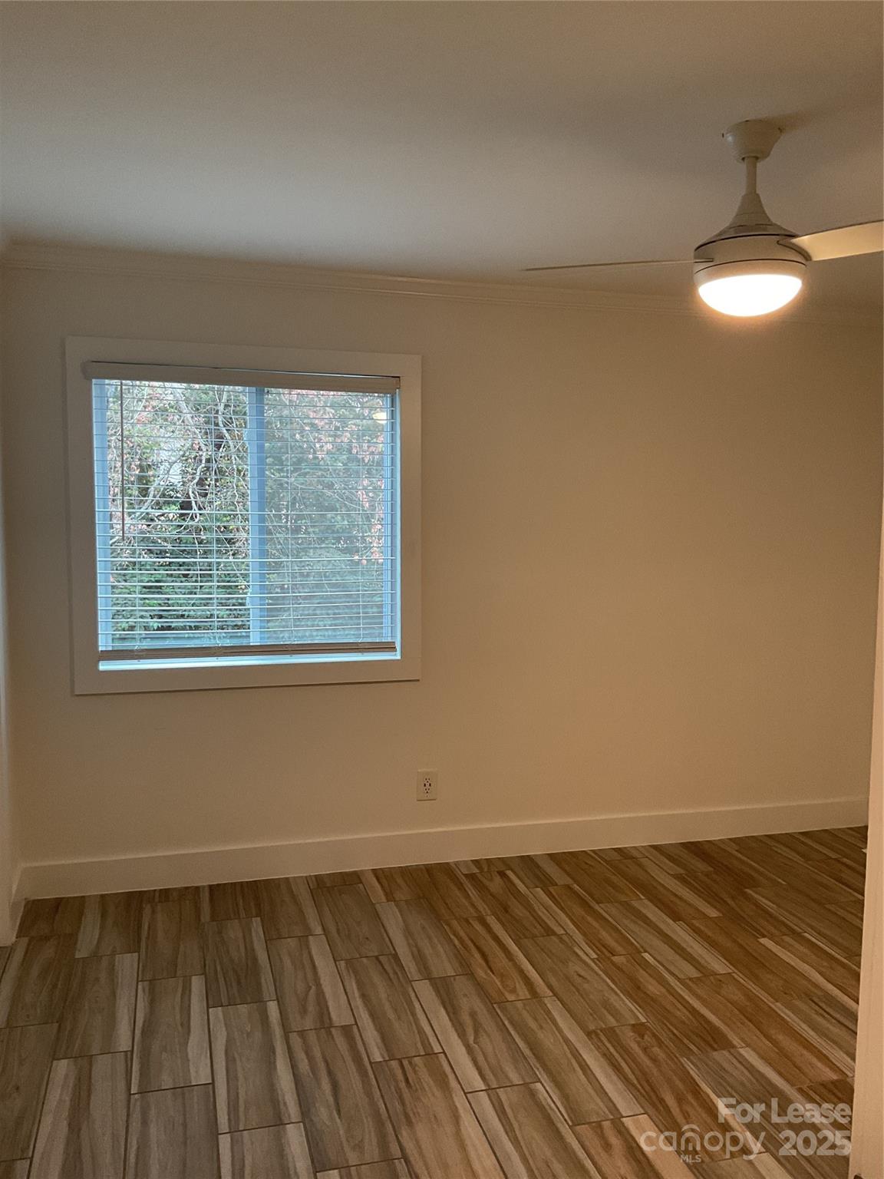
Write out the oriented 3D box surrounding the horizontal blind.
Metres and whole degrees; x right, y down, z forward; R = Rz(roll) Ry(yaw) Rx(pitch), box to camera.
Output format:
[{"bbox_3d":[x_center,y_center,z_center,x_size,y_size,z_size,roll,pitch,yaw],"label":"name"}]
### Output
[{"bbox_3d":[-0.743,-0.287,3.830,1.159,1.110,0.070,-1,5,-15],"label":"horizontal blind"}]

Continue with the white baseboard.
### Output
[{"bbox_3d":[0.251,1.076,4.210,3.781,0.135,0.018,-1,5,-15],"label":"white baseboard"}]

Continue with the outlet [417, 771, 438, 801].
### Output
[{"bbox_3d":[-0.061,0.816,4.103,0.083,0.123,0.009,-1,5,-15],"label":"outlet"}]

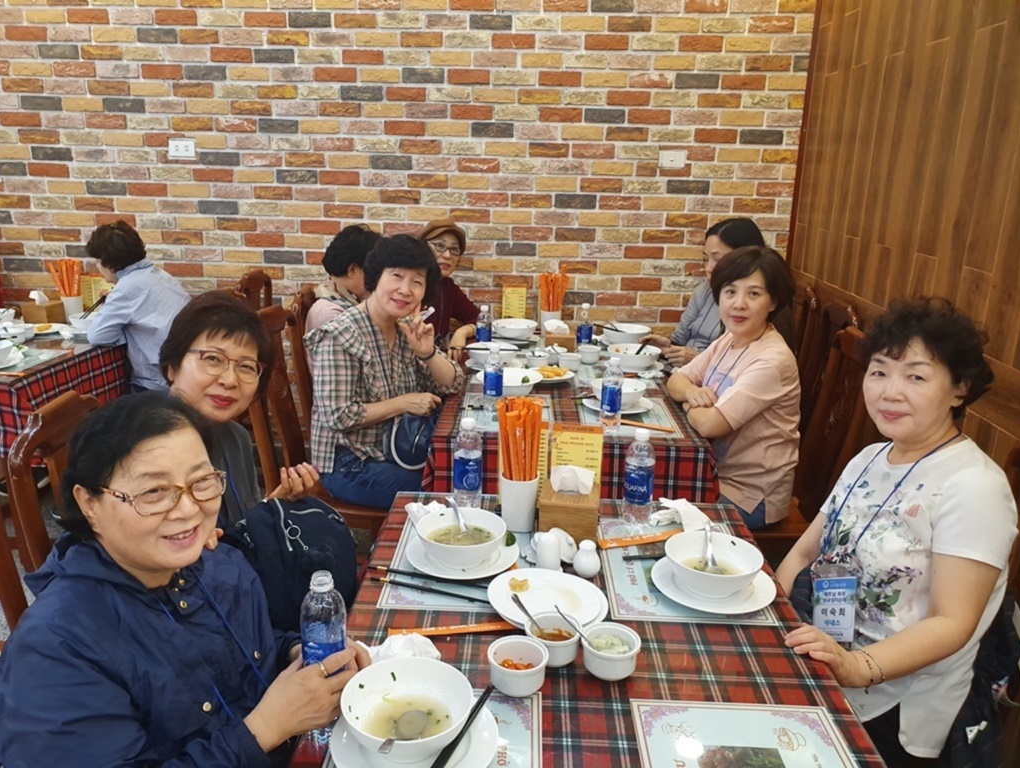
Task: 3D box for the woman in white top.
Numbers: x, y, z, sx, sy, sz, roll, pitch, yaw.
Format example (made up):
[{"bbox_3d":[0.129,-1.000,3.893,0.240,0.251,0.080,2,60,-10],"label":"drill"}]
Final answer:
[{"bbox_3d":[0.654,0.481,1.460,0.580,1.280,0.480,-5,16,-21],"label":"woman in white top"}]

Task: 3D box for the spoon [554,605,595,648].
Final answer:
[{"bbox_3d":[0.117,0.400,1.218,0.125,0.018,0.026,45,29,9],"label":"spoon"}]

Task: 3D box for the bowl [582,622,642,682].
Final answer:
[{"bbox_3d":[0.160,0.427,1.222,0.093,0.049,0.093,2,16,2],"label":"bowl"}]

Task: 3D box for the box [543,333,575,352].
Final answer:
[{"bbox_3d":[0.217,-0.164,3.197,0.125,0.080,0.130,3,15,5],"label":"box"}]

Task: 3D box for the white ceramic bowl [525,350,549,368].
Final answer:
[{"bbox_3d":[0.108,-0.091,3.018,0.093,0.050,0.093,2,16,2],"label":"white ceramic bowl"}]

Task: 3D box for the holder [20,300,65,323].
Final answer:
[{"bbox_3d":[-2.161,-0.333,3.559,0.123,0.083,0.123,4,16,8],"label":"holder"}]

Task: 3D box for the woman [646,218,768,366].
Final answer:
[{"bbox_3d":[0.797,0.028,3.074,0.600,1.310,0.470,-3,16,-16],"label":"woman"}]

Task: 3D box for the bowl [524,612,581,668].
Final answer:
[{"bbox_3d":[0.071,0.415,1.249,0.092,0.048,0.092,1,16,0],"label":"bowl"}]

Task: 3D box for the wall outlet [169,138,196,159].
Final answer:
[{"bbox_3d":[-1.500,-1.074,3.522,0.120,0.080,0.015,2,15,1],"label":"wall outlet"}]

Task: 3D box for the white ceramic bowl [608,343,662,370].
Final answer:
[{"bbox_3d":[0.480,-0.097,2.977,0.204,0.072,0.204,2,16,2],"label":"white ceramic bowl"}]

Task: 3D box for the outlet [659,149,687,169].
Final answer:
[{"bbox_3d":[0.733,-1.016,3.471,0.122,0.080,0.015,2,15,1],"label":"outlet"}]

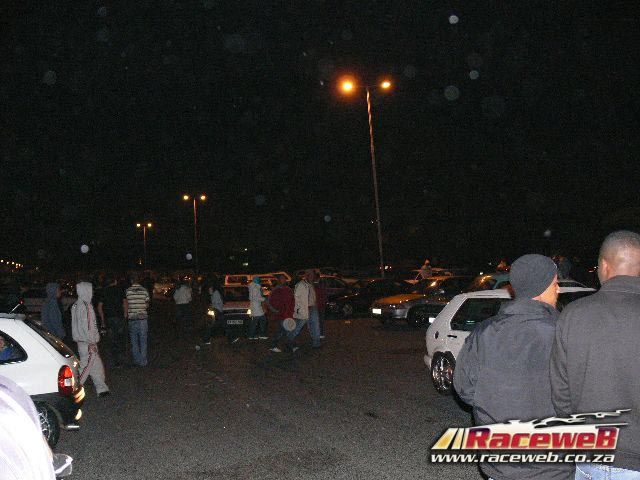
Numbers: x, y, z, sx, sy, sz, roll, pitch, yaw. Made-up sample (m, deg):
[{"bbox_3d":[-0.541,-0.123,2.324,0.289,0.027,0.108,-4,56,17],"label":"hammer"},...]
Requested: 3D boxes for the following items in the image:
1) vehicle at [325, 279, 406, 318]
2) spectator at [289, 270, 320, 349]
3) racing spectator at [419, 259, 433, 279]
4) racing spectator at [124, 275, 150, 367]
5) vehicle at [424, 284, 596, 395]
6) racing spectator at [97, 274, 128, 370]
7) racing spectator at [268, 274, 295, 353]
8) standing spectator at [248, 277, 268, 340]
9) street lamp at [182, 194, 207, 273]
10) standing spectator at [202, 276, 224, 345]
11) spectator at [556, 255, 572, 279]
[{"bbox_3d":[1.930,2.079,24.300,4.100,1.400,1.680,-2,-3,-18],"label":"vehicle"},{"bbox_3d":[-0.298,1.521,14.300,0.500,1.750,0.520,-4,-3,21],"label":"spectator"},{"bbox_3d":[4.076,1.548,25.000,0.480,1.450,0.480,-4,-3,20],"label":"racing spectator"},{"bbox_3d":[-3.539,1.618,12.550,0.540,1.760,0.340,-2,-3,-8],"label":"racing spectator"},{"bbox_3d":[2.854,1.276,7.932,1.640,1.410,3.900,-1,-3,-23],"label":"vehicle"},{"bbox_3d":[-4.060,1.647,12.600,0.560,1.750,0.360,-2,-3,0],"label":"racing spectator"},{"bbox_3d":[-0.823,1.610,14.200,0.580,1.720,0.520,-3,-3,5],"label":"racing spectator"},{"bbox_3d":[-1.644,1.839,17.300,0.460,1.660,0.500,-2,-3,-15],"label":"standing spectator"},{"bbox_3d":[-13.360,0.537,70.000,2.400,10.700,0.400,-3,-3,0],"label":"street lamp"},{"bbox_3d":[-2.732,1.803,16.600,0.500,1.680,0.500,-3,-3,-6],"label":"standing spectator"},{"bbox_3d":[7.179,1.344,19.000,0.350,1.770,0.500,-1,-3,-31],"label":"spectator"}]

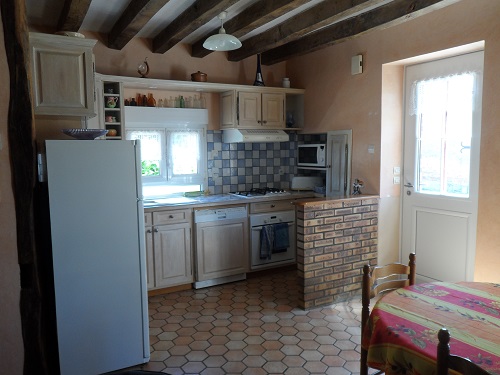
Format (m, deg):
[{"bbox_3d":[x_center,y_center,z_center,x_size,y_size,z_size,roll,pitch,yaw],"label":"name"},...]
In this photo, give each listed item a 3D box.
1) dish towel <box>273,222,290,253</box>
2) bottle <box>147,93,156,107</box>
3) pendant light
[{"bbox_3d":[0.365,0.561,4.658,0.215,0.335,0.060,-3,6,-28],"label":"dish towel"},{"bbox_3d":[-1.089,-0.942,4.413,0.082,0.153,0.082,-4,6,-28],"label":"bottle"},{"bbox_3d":[-0.236,-1.382,3.528,0.343,0.283,0.343,0,6,0],"label":"pendant light"}]

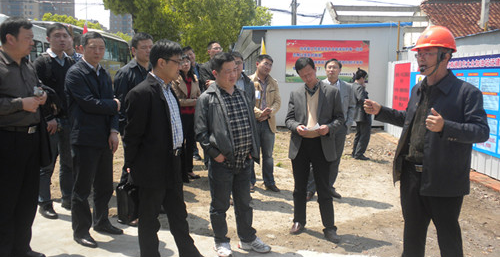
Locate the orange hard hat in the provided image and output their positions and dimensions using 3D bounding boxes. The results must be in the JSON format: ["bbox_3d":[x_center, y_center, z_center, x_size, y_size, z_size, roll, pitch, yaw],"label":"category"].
[{"bbox_3d":[1.124,-0.546,3.280,0.285,0.160,0.220,-1,6,-18],"label":"orange hard hat"}]

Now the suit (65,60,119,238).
[{"bbox_3d":[-1.323,0.173,4.462,0.500,1.488,0.350,-4,6,-40],"label":"suit"}]

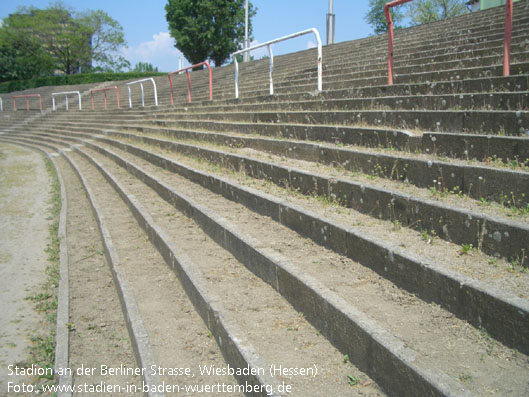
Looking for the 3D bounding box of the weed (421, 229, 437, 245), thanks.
[{"bbox_3d":[0.965,0.223,3.150,0.085,0.083,0.080,1,9,0],"label":"weed"}]

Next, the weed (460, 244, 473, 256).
[{"bbox_3d":[1.083,0.279,2.870,0.060,0.057,0.055,1,9,0],"label":"weed"}]

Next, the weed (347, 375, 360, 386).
[{"bbox_3d":[0.384,0.786,2.310,0.058,0.030,0.052,1,9,0],"label":"weed"}]

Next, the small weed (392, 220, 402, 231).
[{"bbox_3d":[0.878,0.178,3.530,0.057,0.058,0.053,1,9,0],"label":"small weed"}]

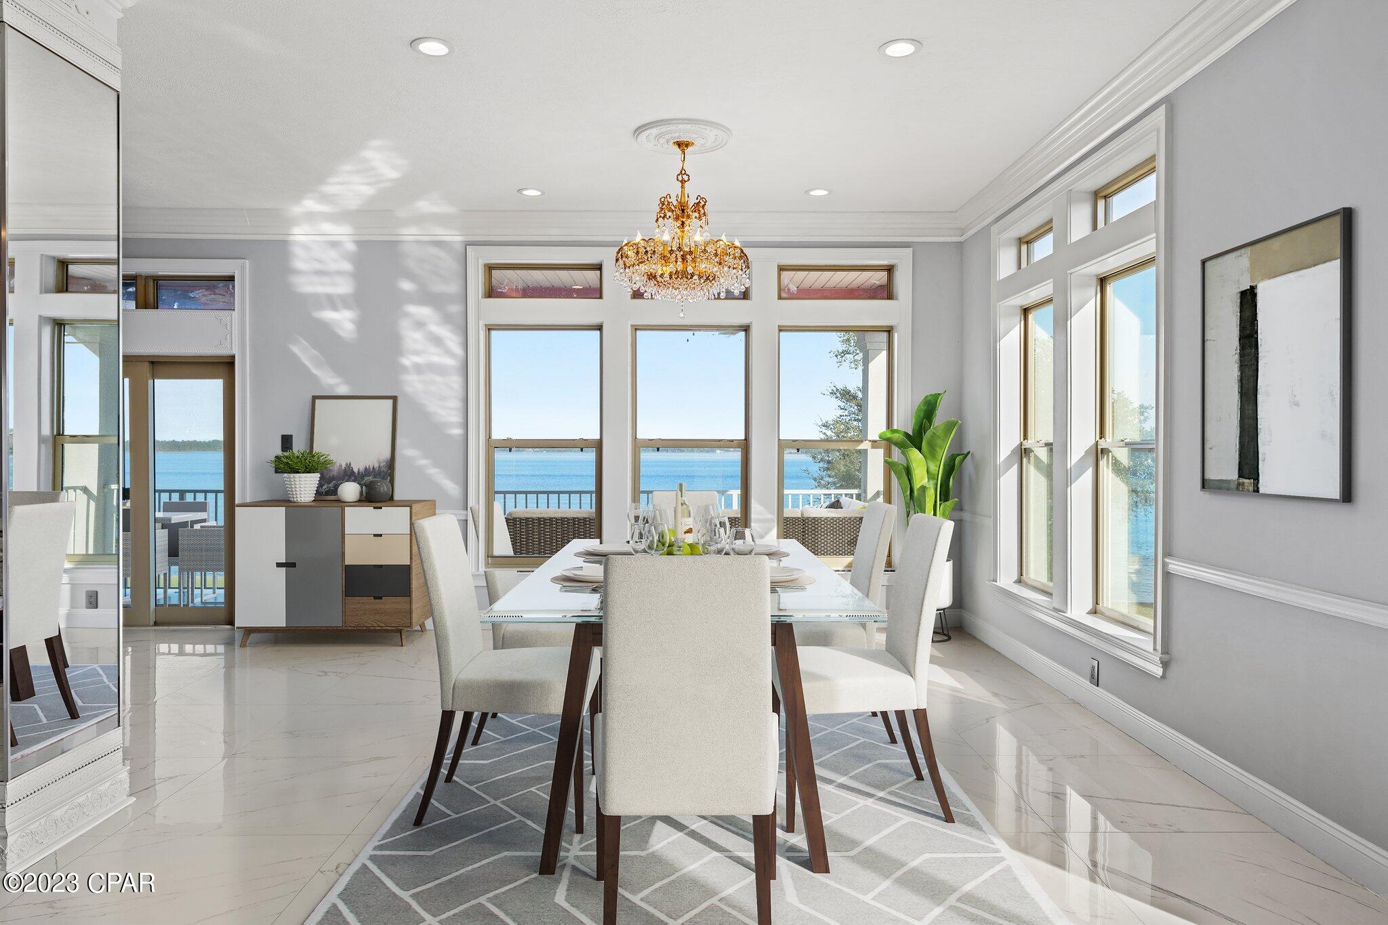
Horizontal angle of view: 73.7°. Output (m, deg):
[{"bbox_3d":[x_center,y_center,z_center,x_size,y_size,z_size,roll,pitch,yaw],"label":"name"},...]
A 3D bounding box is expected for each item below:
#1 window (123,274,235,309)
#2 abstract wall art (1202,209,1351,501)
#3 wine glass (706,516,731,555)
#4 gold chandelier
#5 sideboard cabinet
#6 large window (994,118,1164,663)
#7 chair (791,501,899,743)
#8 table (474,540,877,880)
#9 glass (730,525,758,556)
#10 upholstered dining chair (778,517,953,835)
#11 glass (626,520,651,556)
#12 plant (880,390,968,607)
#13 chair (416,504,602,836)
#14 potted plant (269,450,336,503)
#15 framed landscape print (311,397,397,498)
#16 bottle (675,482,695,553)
[{"bbox_3d":[-3.937,-1.213,6.590,1.300,0.249,0.100,0,1,-1],"label":"window"},{"bbox_3d":[1.940,-0.324,3.128,0.030,0.875,0.739,0,1,-1],"label":"abstract wall art"},{"bbox_3d":[0.093,0.309,3.457,0.088,0.210,0.088,0,1,-1],"label":"wine glass"},{"bbox_3d":[-0.059,-1.193,4.699,0.700,0.910,0.700,0,1,-1],"label":"gold chandelier"},{"bbox_3d":[-2.278,0.690,5.901,1.080,0.870,0.490,0,1,-1],"label":"sideboard cabinet"},{"bbox_3d":[1.887,-0.301,4.629,0.170,2.180,2.030,0,1,-1],"label":"large window"},{"bbox_3d":[0.573,0.698,4.191,0.608,1.034,0.546,0,1,-1],"label":"chair"},{"bbox_3d":[-0.036,0.788,3.659,1.130,0.755,2.070,0,1,-1],"label":"table"},{"bbox_3d":[0.170,0.336,3.144,0.086,0.223,0.086,0,1,-1],"label":"glass"},{"bbox_3d":[0.586,0.712,3.354,0.608,1.034,0.546,0,1,-1],"label":"upholstered dining chair"},{"bbox_3d":[-0.178,0.330,3.242,0.087,0.231,0.087,0,1,-1],"label":"glass"},{"bbox_3d":[1.494,0.334,6.026,0.580,1.580,0.540,0,1,-1],"label":"plant"},{"bbox_3d":[-0.624,0.681,3.215,0.590,0.985,0.510,0,1,-1],"label":"chair"},{"bbox_3d":[-2.638,0.092,6.220,0.430,0.360,0.398,0,1,-1],"label":"potted plant"},{"bbox_3d":[-2.258,-0.096,6.112,0.565,0.690,0.030,0,-5,-1],"label":"framed landscape print"},{"bbox_3d":[-0.041,0.250,3.885,0.077,0.315,0.077,0,1,-1],"label":"bottle"}]

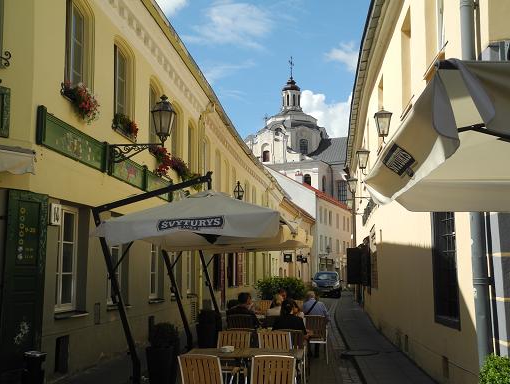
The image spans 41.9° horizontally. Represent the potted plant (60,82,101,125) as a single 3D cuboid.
[{"bbox_3d":[-2.830,-1.508,10.949,0.420,0.590,1.120,-1,-6,5],"label":"potted plant"}]

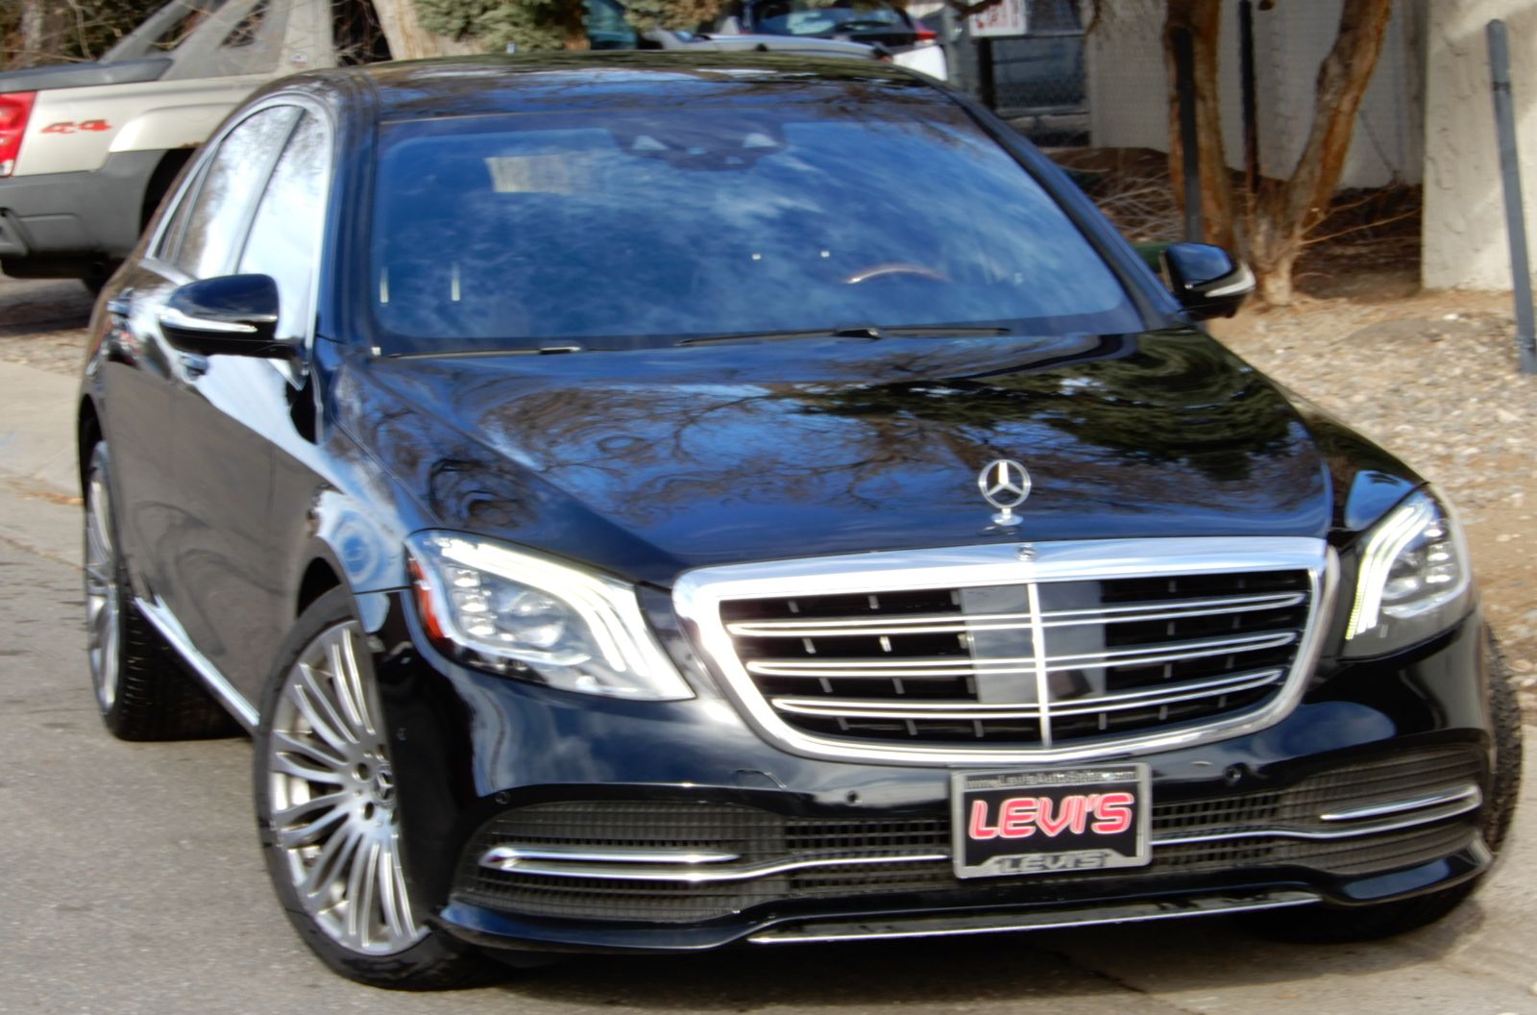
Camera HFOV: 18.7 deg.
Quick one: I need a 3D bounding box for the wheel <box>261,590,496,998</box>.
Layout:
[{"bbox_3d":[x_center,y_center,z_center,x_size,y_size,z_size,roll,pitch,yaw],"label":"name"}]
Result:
[{"bbox_3d":[-0.578,0.440,7.630,0.250,0.700,0.700,-6,7,-40],"label":"wheel"}]

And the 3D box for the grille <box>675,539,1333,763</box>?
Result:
[{"bbox_3d":[0.390,0.223,7.049,1.050,0.334,0.185,-3,-3,-15],"label":"grille"}]

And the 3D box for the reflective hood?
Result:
[{"bbox_3d":[0.200,-0.123,7.712,1.600,0.200,1.515,-3,13,-15],"label":"reflective hood"}]

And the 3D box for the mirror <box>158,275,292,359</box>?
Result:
[{"bbox_3d":[-0.989,-0.346,8.478,0.235,0.160,0.150,-3,6,-15],"label":"mirror"}]

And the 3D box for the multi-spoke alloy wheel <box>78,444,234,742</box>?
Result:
[{"bbox_3d":[-1.399,0.165,10.654,0.250,0.700,0.700,-3,6,-15],"label":"multi-spoke alloy wheel"}]

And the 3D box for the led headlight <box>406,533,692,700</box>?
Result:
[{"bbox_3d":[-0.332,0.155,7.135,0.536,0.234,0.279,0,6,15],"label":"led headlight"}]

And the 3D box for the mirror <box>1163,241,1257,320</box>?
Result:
[{"bbox_3d":[0.838,-0.435,8.953,0.235,0.160,0.150,-3,6,-15],"label":"mirror"}]

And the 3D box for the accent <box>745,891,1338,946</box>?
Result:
[{"bbox_3d":[0.418,0.617,7.017,0.920,0.035,0.090,-3,6,-15],"label":"accent"}]

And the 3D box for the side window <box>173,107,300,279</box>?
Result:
[{"bbox_3d":[-1.109,-0.654,9.721,0.070,0.387,1.030,20,0,-16],"label":"side window"}]

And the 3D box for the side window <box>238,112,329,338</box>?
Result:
[{"bbox_3d":[-0.871,-0.537,8.772,0.070,0.432,1.200,20,0,-16],"label":"side window"}]

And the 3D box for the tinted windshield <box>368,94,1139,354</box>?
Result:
[{"bbox_3d":[-0.065,-0.533,8.648,1.460,0.141,0.940,-3,38,-15],"label":"tinted windshield"}]

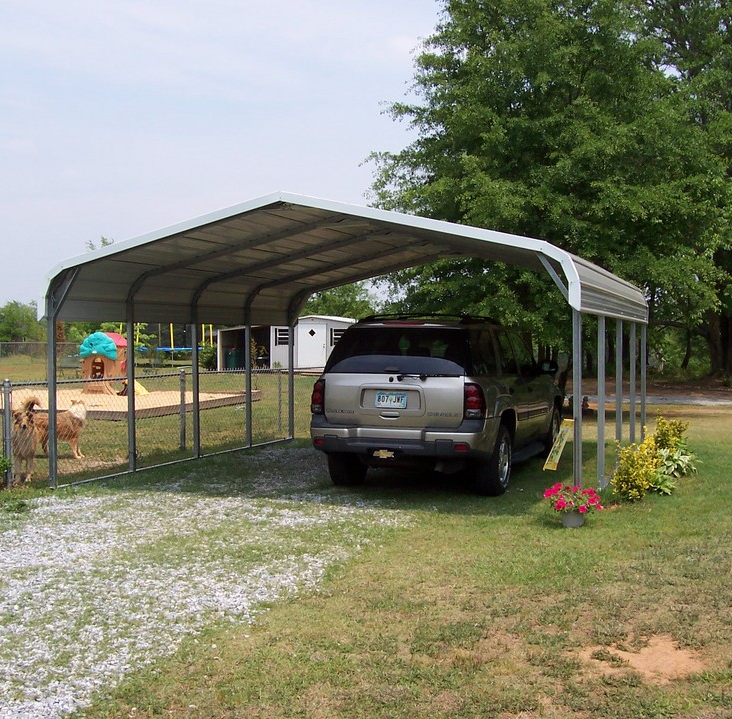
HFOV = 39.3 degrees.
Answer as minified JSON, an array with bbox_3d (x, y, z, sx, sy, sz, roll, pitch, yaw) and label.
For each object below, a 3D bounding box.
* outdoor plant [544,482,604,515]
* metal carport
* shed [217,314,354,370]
[{"bbox_3d":[1.730,1.159,8.539,0.499,0.280,0.460,0,1,0],"label":"outdoor plant"},{"bbox_3d":[0.318,-0.181,12.809,5.687,3.001,6.360,0,1,20],"label":"metal carport"},{"bbox_3d":[-3.373,-0.769,47.797,6.150,2.500,4.600,0,1,3],"label":"shed"}]

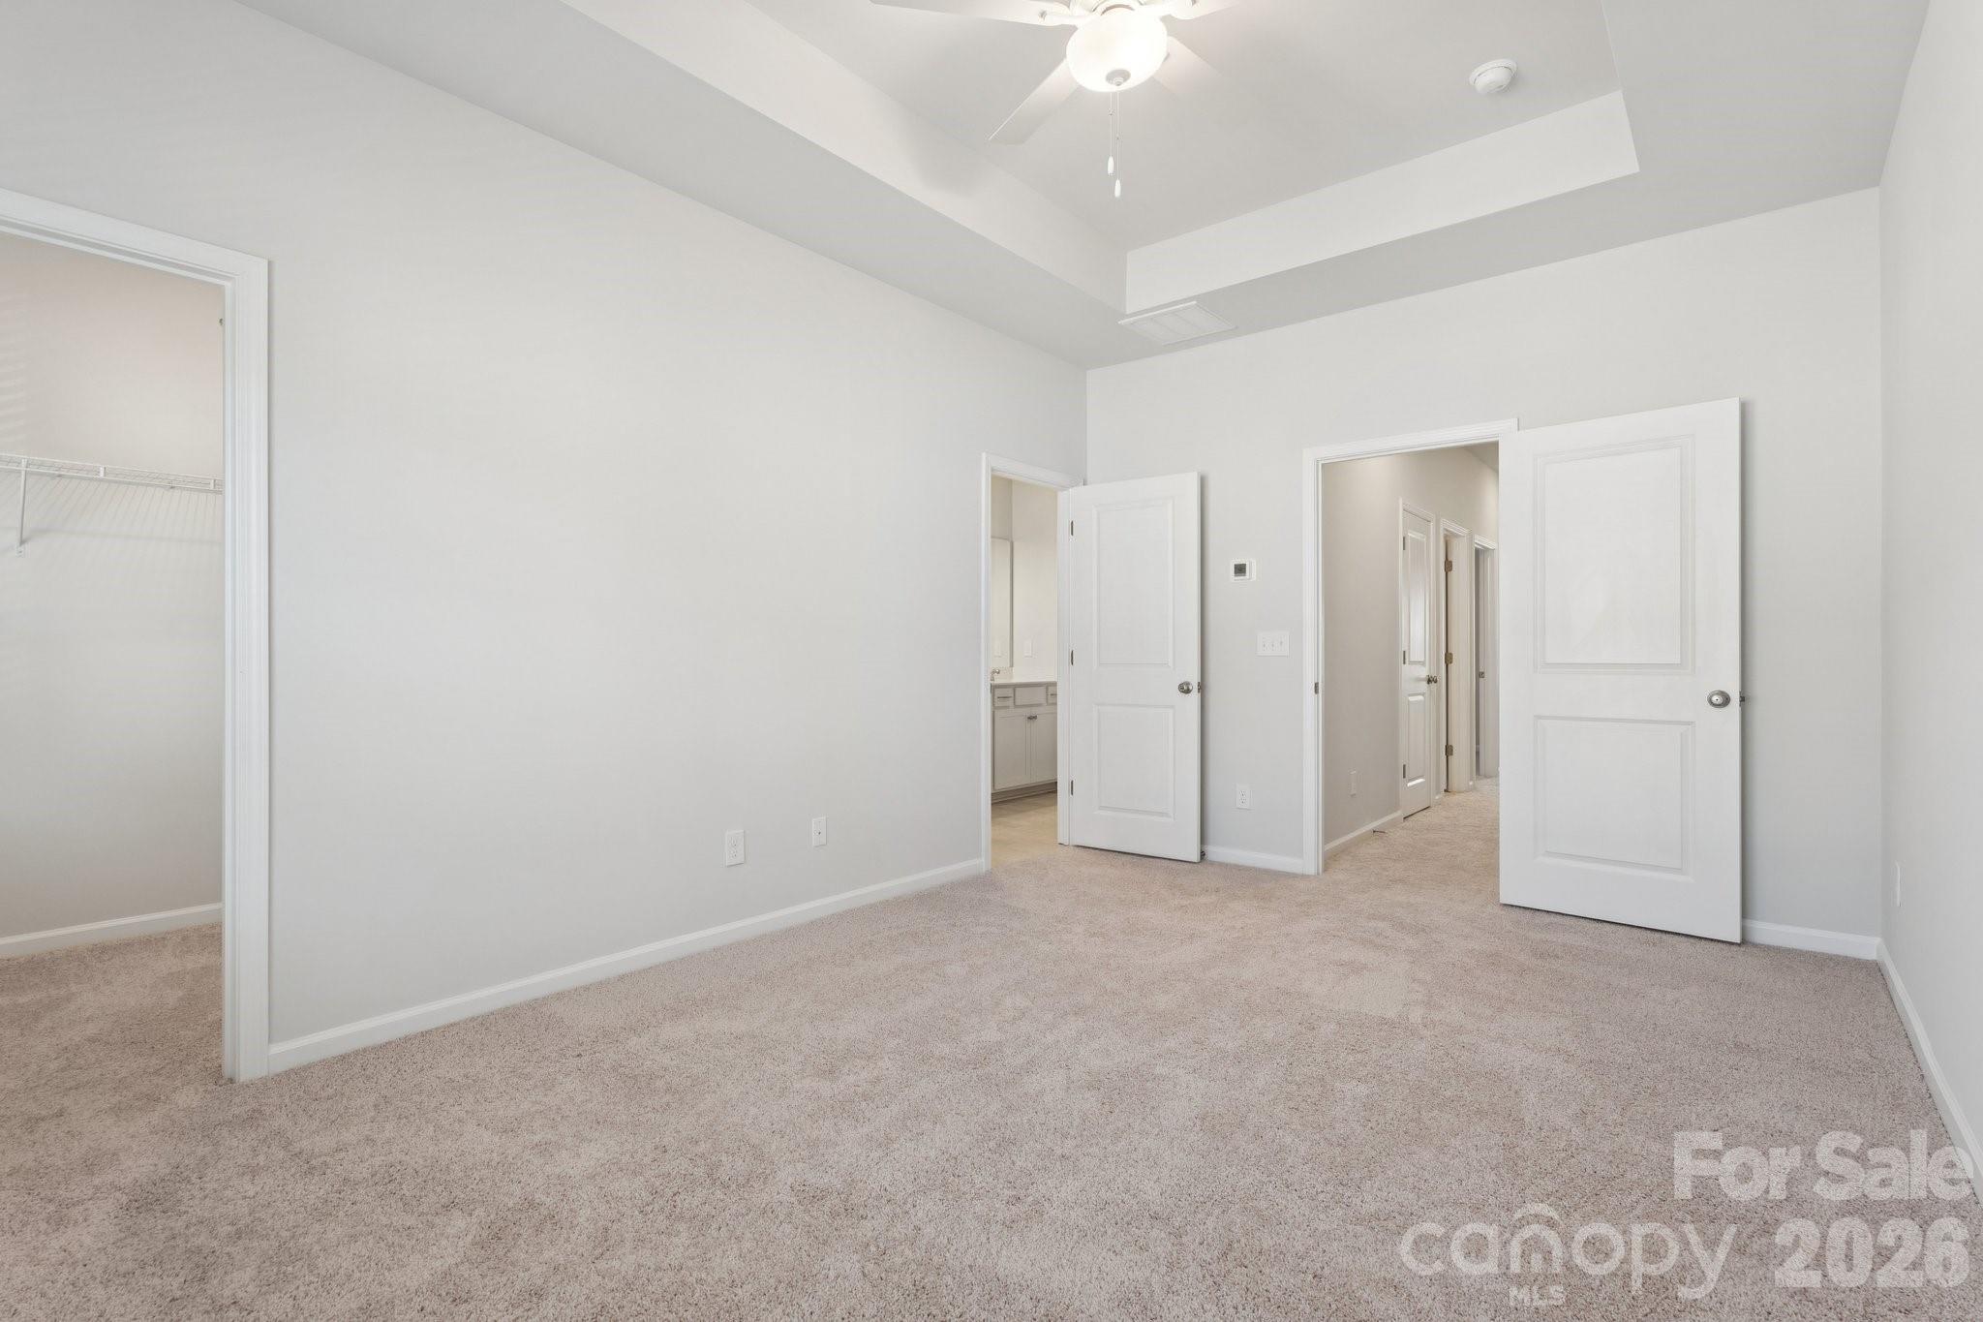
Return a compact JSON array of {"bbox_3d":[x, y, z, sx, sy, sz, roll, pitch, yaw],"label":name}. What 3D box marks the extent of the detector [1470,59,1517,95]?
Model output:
[{"bbox_3d":[1.685,-1.951,2.957,0.138,0.050,0.138,0,0,40],"label":"detector"}]

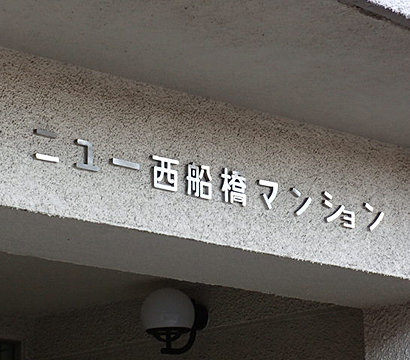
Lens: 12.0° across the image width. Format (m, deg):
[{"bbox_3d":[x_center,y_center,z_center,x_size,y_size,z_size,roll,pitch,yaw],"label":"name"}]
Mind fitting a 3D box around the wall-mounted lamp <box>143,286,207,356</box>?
[{"bbox_3d":[-0.118,0.540,7.427,0.258,0.252,0.204,12,-18,-43],"label":"wall-mounted lamp"}]

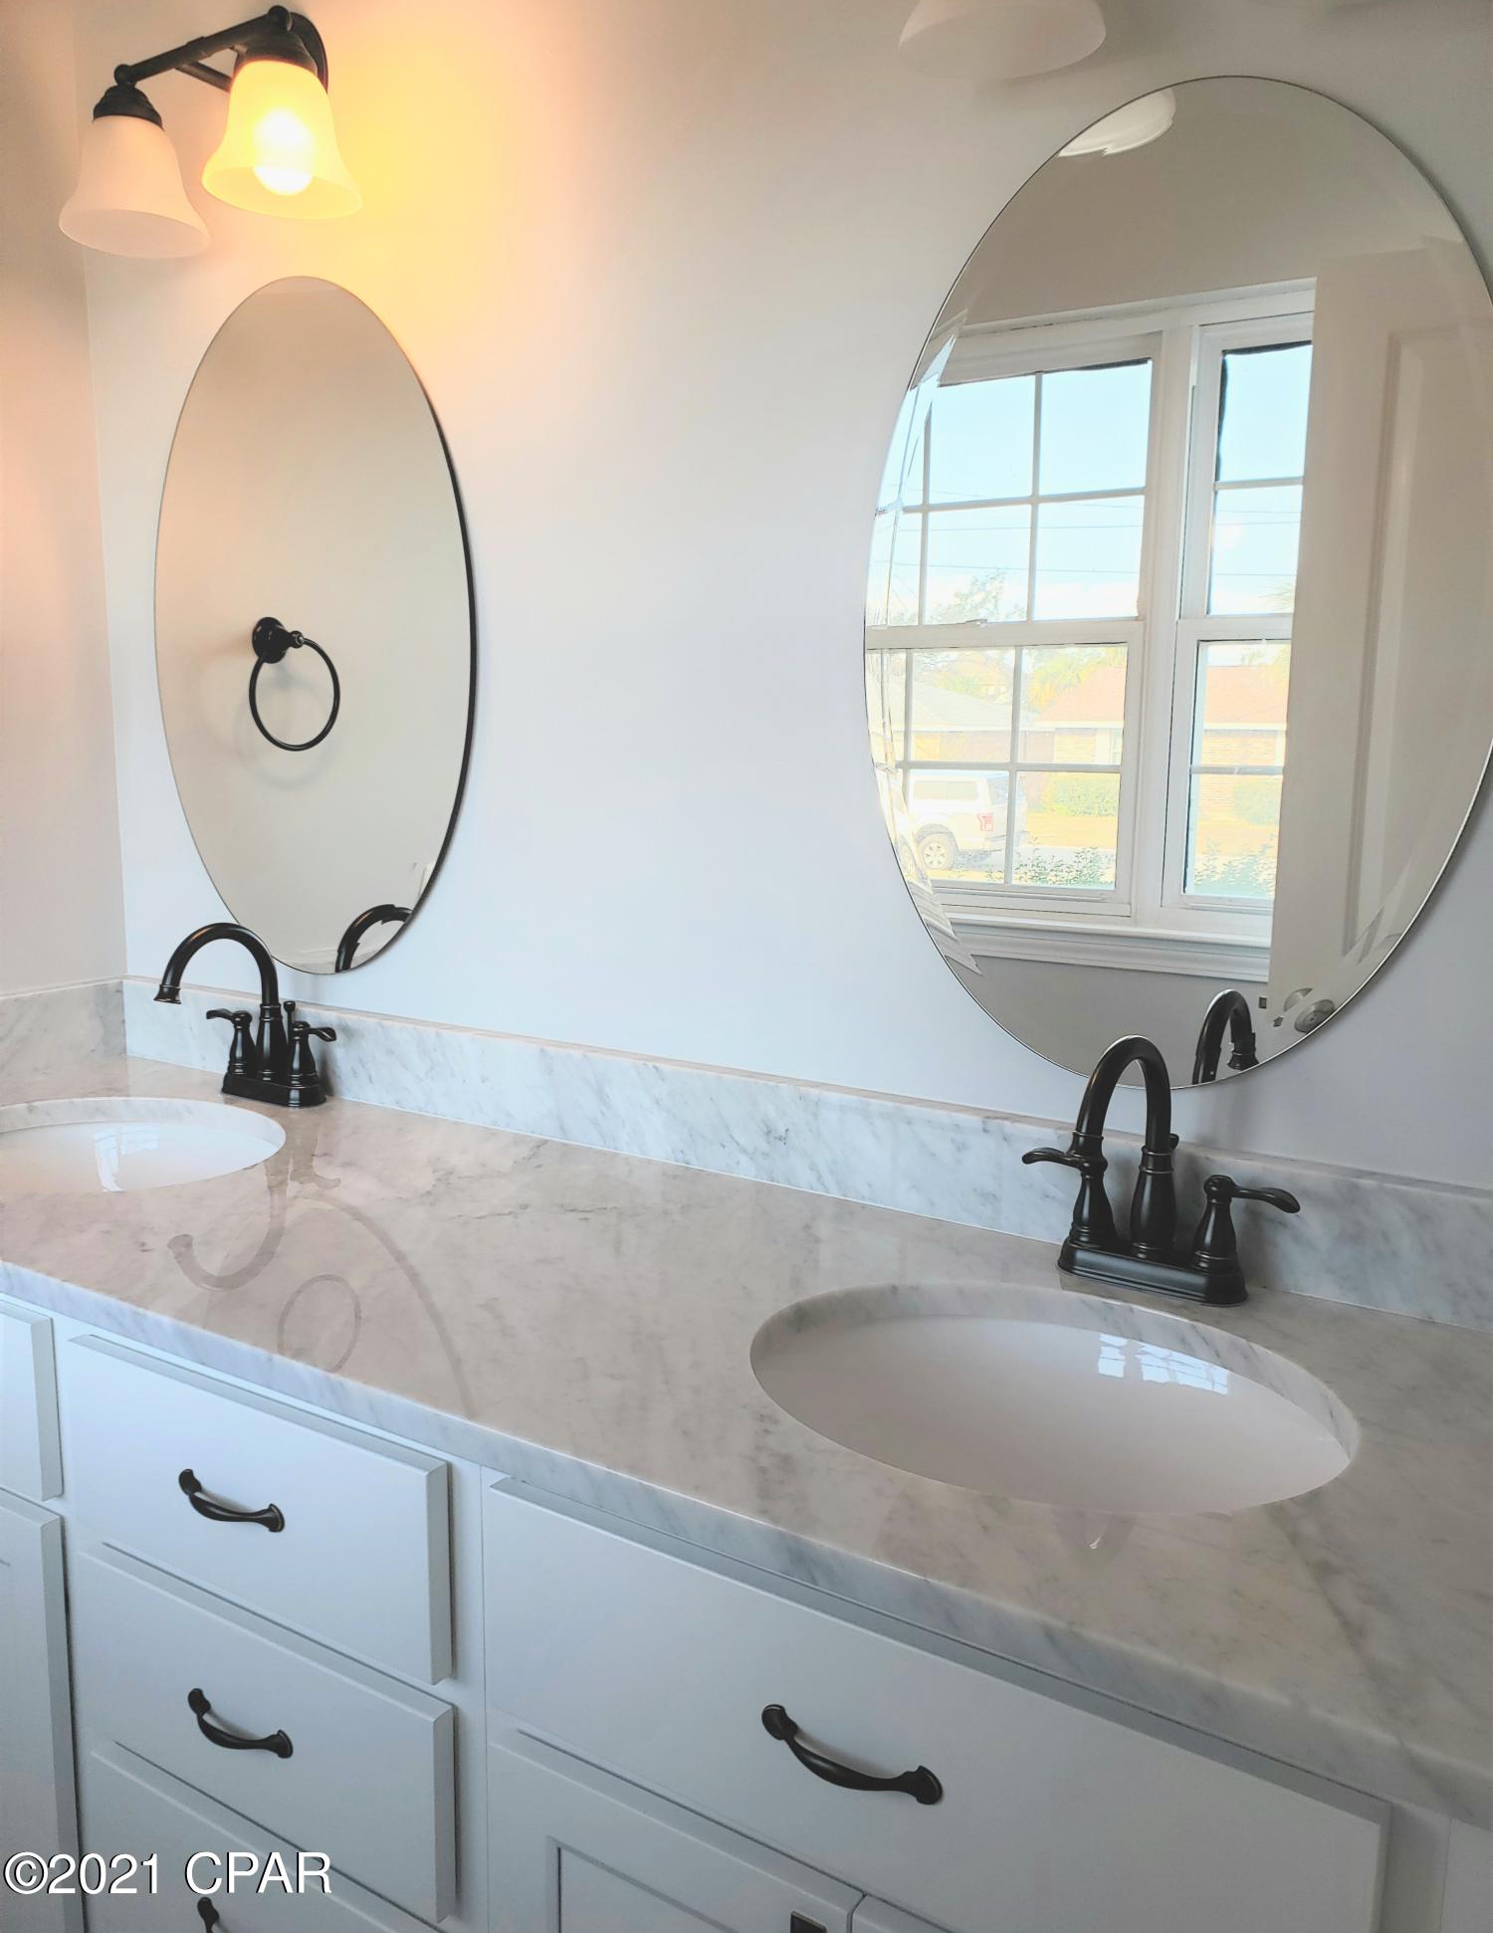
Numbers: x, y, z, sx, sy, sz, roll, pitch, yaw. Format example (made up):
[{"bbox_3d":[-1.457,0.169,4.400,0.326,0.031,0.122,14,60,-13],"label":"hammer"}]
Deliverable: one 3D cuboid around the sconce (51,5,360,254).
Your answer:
[{"bbox_3d":[-0.554,-0.914,1.581,0.397,0.241,0.212,6,11,32],"label":"sconce"}]

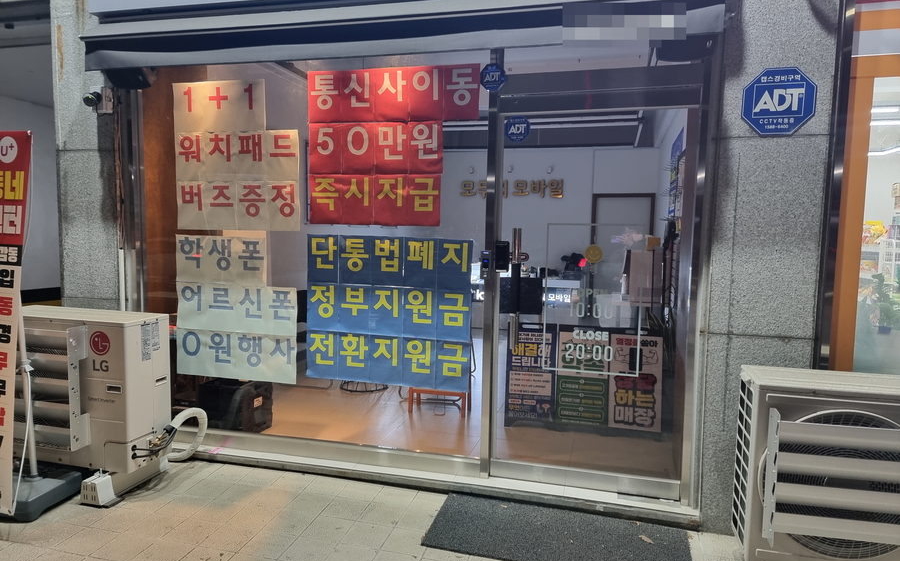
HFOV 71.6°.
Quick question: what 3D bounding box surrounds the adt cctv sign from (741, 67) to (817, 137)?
[{"bbox_3d":[1.466,-0.801,2.785,0.301,0.301,0.017,2,6,15],"label":"adt cctv sign"}]

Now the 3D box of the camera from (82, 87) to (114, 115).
[{"bbox_3d":[-2.076,-1.057,3.664,0.158,0.148,0.139,1,6,5],"label":"camera"}]

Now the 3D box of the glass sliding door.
[{"bbox_3d":[0.713,0.000,3.239,1.049,2.242,0.054,2,6,15],"label":"glass sliding door"}]

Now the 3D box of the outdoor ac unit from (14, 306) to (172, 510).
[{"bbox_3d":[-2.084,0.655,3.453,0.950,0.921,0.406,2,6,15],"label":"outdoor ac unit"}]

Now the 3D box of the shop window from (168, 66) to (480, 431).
[{"bbox_3d":[-0.839,-0.119,3.649,2.138,2.218,0.059,2,6,15],"label":"shop window"}]

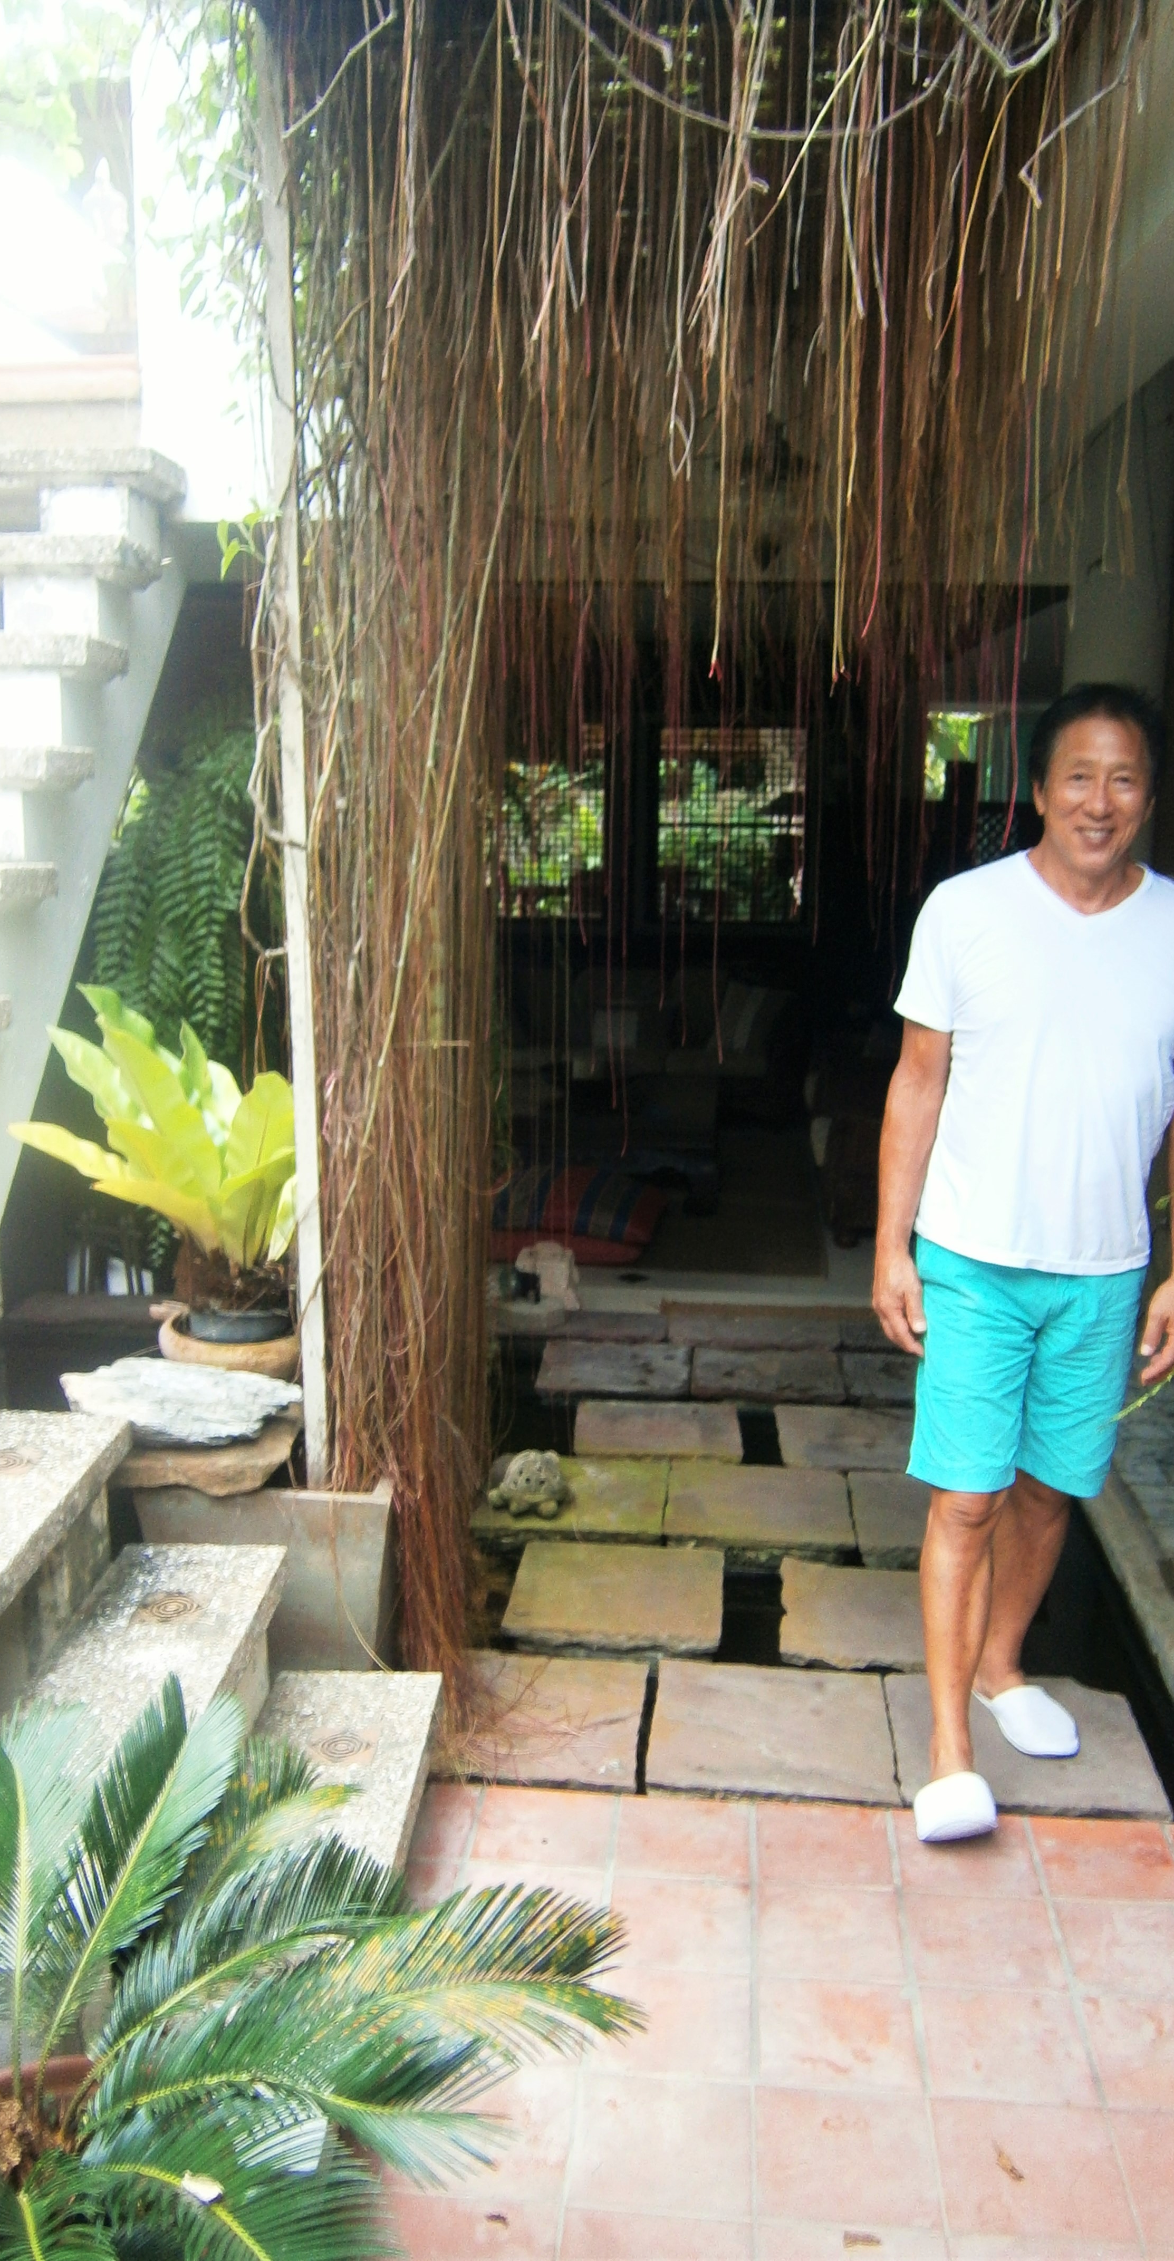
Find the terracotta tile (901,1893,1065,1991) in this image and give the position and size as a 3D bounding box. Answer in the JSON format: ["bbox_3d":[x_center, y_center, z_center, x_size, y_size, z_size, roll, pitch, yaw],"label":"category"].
[{"bbox_3d":[0.537,1.108,2.314,0.198,0.015,0.194,1,10,6],"label":"terracotta tile"}]

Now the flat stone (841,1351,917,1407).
[{"bbox_3d":[0.909,0.695,4.692,0.400,0.040,0.354,1,11,5],"label":"flat stone"}]

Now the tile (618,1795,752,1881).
[{"bbox_3d":[0.147,1.068,2.550,0.198,0.015,0.190,1,10,6],"label":"tile"}]

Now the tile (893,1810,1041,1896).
[{"bbox_3d":[0.554,1.072,2.500,0.197,0.020,0.194,1,11,5],"label":"tile"}]

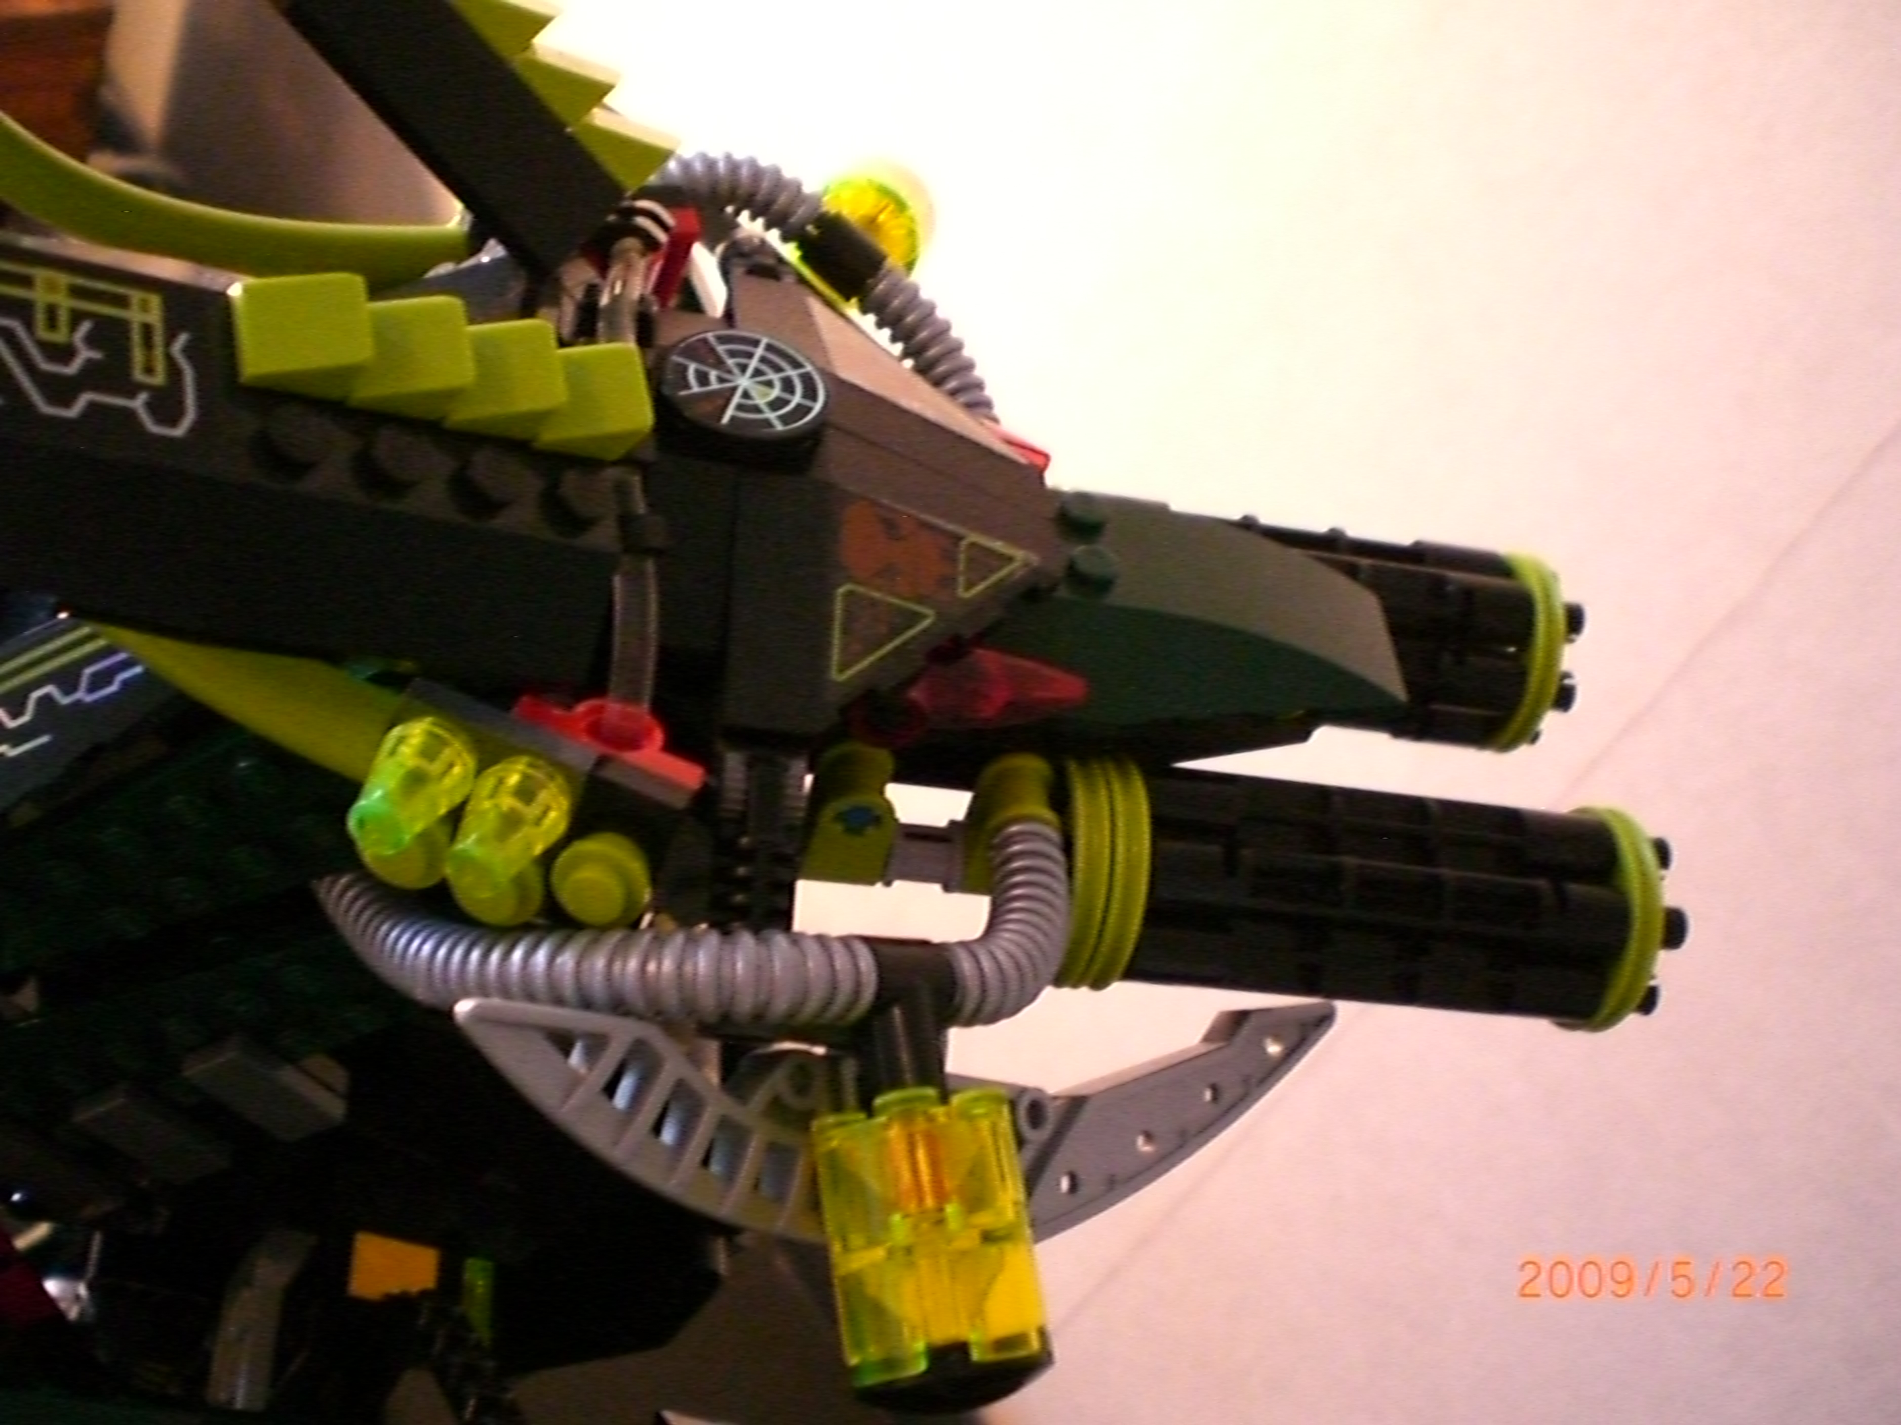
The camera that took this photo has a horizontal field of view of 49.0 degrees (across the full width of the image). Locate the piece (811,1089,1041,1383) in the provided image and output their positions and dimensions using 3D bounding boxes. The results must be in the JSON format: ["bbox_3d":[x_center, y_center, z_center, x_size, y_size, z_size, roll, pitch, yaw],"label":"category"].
[{"bbox_3d":[-0.002,0.043,0.171,0.016,0.016,0.021,-12,75,10],"label":"piece"}]

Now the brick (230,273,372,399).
[{"bbox_3d":[-0.048,-0.029,0.155,0.008,0.006,0.008,8,59,-40],"label":"brick"}]

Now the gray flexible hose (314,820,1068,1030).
[{"bbox_3d":[-0.025,0.019,0.182,0.074,0.015,0.041,1,16,0],"label":"gray flexible hose"}]

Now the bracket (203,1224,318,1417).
[{"bbox_3d":[-0.076,0.067,0.230,0.007,0.007,0.021,2,42,-5],"label":"bracket"}]

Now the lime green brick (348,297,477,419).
[{"bbox_3d":[-0.042,-0.028,0.162,0.008,0.006,0.008,8,58,-39],"label":"lime green brick"}]

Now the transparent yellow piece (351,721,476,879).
[{"bbox_3d":[-0.043,0.007,0.166,0.008,0.008,0.011,24,30,-2],"label":"transparent yellow piece"}]

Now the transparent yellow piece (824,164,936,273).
[{"bbox_3d":[-0.011,-0.065,0.283,0.016,0.016,0.019,0,13,4],"label":"transparent yellow piece"}]

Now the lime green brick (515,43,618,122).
[{"bbox_3d":[-0.036,-0.061,0.198,0.008,0.006,0.008,47,12,-19],"label":"lime green brick"}]

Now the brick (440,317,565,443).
[{"bbox_3d":[-0.036,-0.027,0.167,0.008,0.006,0.008,8,58,-39],"label":"brick"}]

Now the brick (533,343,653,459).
[{"bbox_3d":[-0.030,-0.026,0.170,0.008,0.006,0.008,8,59,-40],"label":"brick"}]

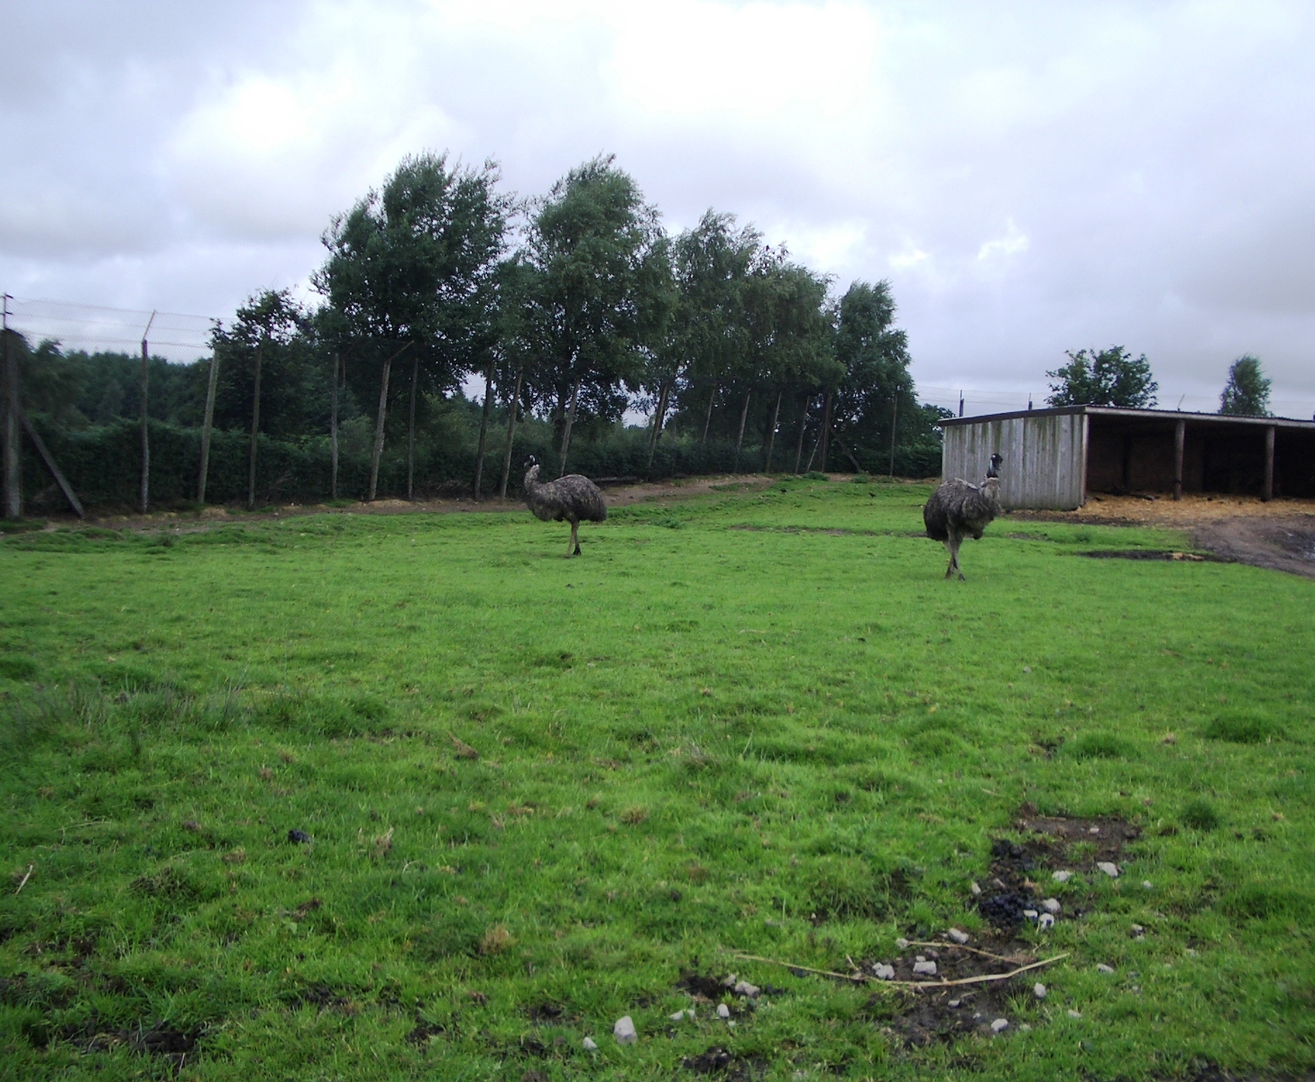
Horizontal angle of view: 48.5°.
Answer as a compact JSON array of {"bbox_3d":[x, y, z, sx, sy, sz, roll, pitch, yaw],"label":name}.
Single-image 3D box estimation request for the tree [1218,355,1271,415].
[{"bbox_3d":[36.122,-7.812,90.263,3.500,7.415,3.500,1,4,0],"label":"tree"}]

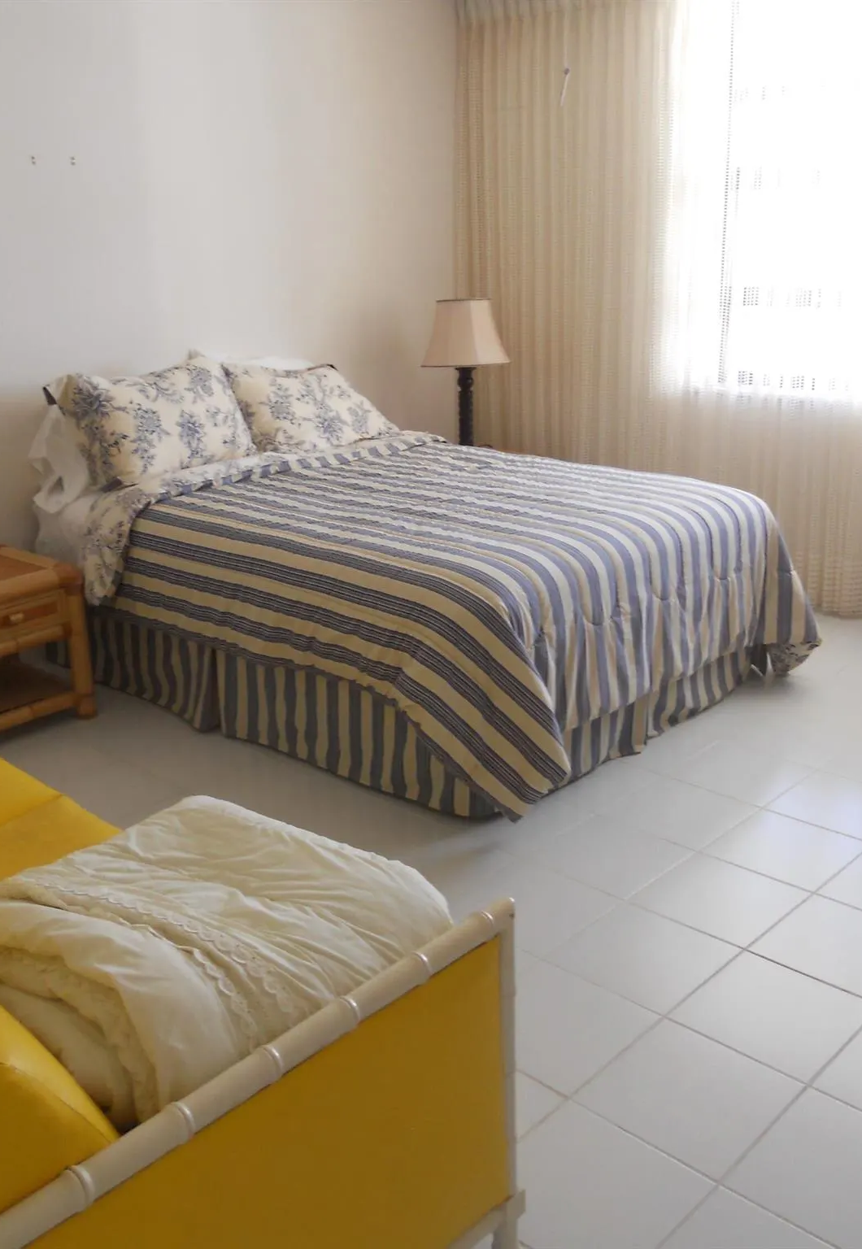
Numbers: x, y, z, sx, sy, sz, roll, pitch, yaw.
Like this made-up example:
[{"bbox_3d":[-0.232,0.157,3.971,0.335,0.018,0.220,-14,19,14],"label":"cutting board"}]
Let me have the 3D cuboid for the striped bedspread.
[{"bbox_3d":[0.027,-0.158,4.556,1.915,0.689,1.615,15,25,41],"label":"striped bedspread"}]

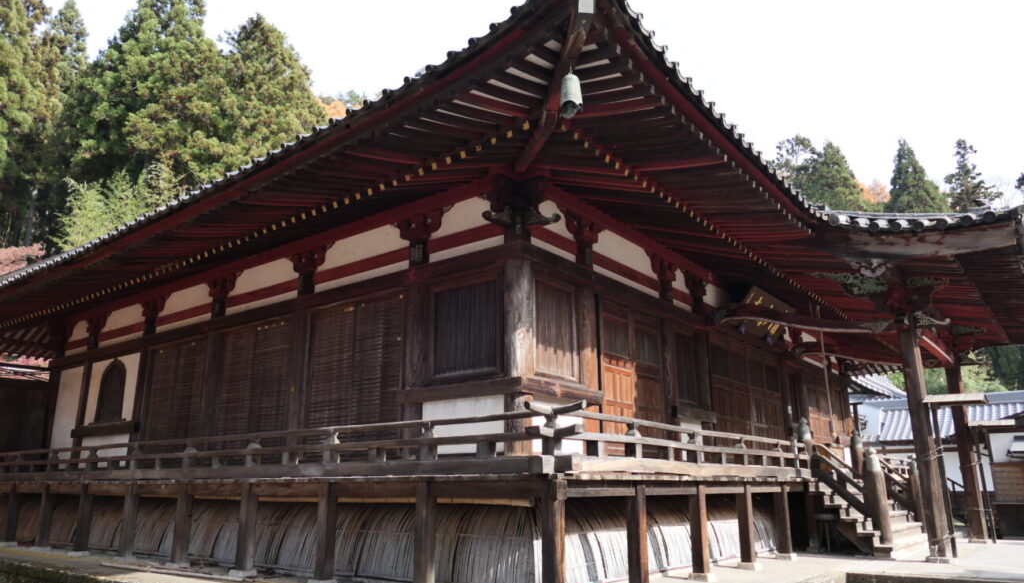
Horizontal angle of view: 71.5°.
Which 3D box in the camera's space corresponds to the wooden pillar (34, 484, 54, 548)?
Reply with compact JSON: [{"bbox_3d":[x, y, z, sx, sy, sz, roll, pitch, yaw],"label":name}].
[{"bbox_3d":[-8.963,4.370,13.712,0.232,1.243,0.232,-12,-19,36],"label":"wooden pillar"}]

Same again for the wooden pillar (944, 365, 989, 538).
[{"bbox_3d":[10.420,3.605,16.411,0.310,3.950,0.310,-12,-19,36],"label":"wooden pillar"}]

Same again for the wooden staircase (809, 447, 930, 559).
[{"bbox_3d":[7.471,4.252,14.557,1.299,1.842,4.802,-12,-19,36],"label":"wooden staircase"}]

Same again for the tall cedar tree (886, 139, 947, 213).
[{"bbox_3d":[30.809,-1.039,51.228,6.500,22.000,6.500,-10,-18,31],"label":"tall cedar tree"}]

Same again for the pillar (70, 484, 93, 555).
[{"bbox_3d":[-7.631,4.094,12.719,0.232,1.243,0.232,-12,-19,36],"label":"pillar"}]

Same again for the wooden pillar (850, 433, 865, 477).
[{"bbox_3d":[7.669,3.645,15.785,0.230,1.040,0.230,-12,-19,37],"label":"wooden pillar"}]

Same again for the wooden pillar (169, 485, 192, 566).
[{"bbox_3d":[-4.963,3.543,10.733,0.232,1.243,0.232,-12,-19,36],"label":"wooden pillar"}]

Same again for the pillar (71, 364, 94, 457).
[{"bbox_3d":[-10.451,3.074,17.240,0.280,2.750,0.280,-12,-19,36],"label":"pillar"}]

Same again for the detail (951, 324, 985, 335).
[{"bbox_3d":[10.732,0.893,16.708,0.633,0.226,0.192,-12,-19,36],"label":"detail"}]

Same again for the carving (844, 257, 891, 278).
[{"bbox_3d":[5.995,-0.403,11.941,0.680,0.360,0.120,-12,-19,36],"label":"carving"}]

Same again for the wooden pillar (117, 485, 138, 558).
[{"bbox_3d":[-6.186,3.752,11.483,0.170,1.170,0.170,-12,-19,36],"label":"wooden pillar"}]

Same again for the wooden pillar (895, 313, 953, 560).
[{"bbox_3d":[6.566,2.302,11.356,0.240,3.730,0.240,-12,-19,37],"label":"wooden pillar"}]

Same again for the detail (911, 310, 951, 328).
[{"bbox_3d":[7.390,0.494,12.537,0.588,0.271,0.181,-12,-19,36],"label":"detail"}]

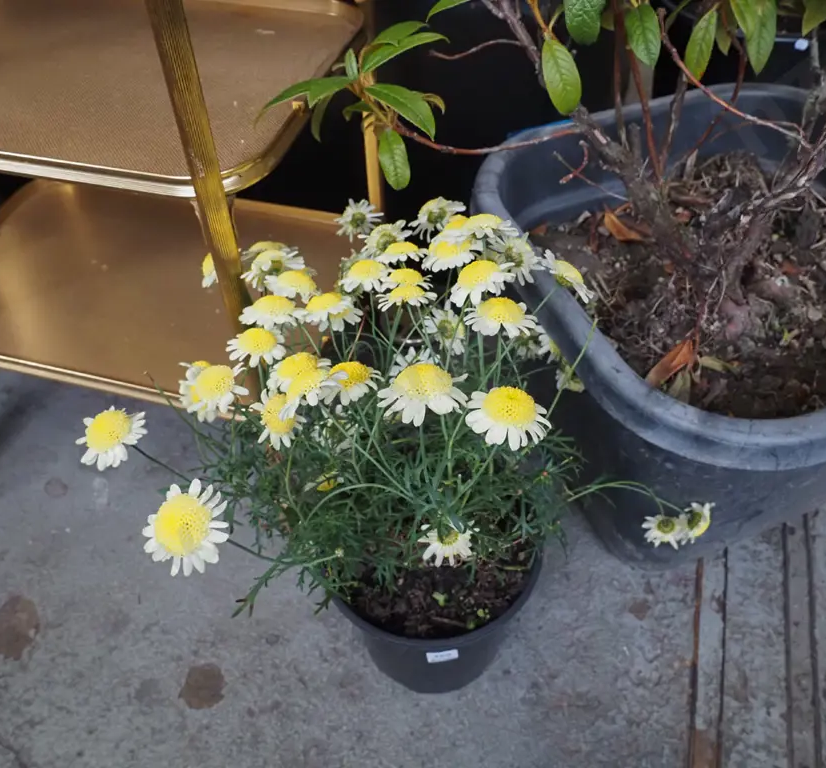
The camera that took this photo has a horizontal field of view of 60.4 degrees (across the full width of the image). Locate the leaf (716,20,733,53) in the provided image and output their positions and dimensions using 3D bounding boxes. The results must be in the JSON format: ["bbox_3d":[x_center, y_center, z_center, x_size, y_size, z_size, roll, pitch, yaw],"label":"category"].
[{"bbox_3d":[0.332,-0.373,0.755,0.022,0.044,0.011,-4,13,1],"label":"leaf"}]

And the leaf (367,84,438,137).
[{"bbox_3d":[-0.008,-0.223,0.573,0.075,0.014,0.027,41,58,16],"label":"leaf"}]

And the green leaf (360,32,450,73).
[{"bbox_3d":[-0.005,-0.281,0.599,0.083,0.015,0.026,-26,49,-19],"label":"green leaf"}]

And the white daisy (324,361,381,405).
[{"bbox_3d":[-0.055,-0.001,0.645,0.053,0.022,0.053,0,40,-3],"label":"white daisy"}]

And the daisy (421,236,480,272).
[{"bbox_3d":[0.036,-0.125,0.680,0.056,0.021,0.056,-13,30,10],"label":"daisy"}]

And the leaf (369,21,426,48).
[{"bbox_3d":[-0.014,-0.303,0.615,0.072,0.013,0.025,-36,54,-28],"label":"leaf"}]

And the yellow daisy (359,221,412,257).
[{"bbox_3d":[-0.027,-0.148,0.725,0.055,0.055,0.023,-16,62,-13],"label":"yellow daisy"}]

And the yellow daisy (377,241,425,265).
[{"bbox_3d":[-0.011,-0.132,0.710,0.049,0.019,0.049,-7,27,4],"label":"yellow daisy"}]

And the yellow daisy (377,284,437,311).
[{"bbox_3d":[-0.005,-0.082,0.675,0.055,0.020,0.055,-3,25,0],"label":"yellow daisy"}]

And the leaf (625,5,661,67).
[{"bbox_3d":[0.227,-0.343,0.700,0.034,0.057,0.013,-12,21,9],"label":"leaf"}]

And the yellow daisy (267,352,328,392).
[{"bbox_3d":[-0.104,-0.009,0.645,0.054,0.022,0.054,-11,36,8],"label":"yellow daisy"}]

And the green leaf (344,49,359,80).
[{"bbox_3d":[-0.050,-0.266,0.590,0.013,0.009,0.041,-9,61,-2],"label":"green leaf"}]

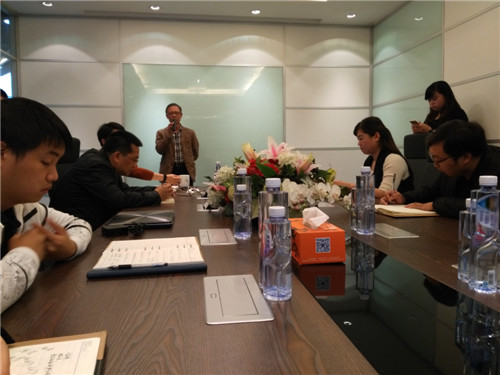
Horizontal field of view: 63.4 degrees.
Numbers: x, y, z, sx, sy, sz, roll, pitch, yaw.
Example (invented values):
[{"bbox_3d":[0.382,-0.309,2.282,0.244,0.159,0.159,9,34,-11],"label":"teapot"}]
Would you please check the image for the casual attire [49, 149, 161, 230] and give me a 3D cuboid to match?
[{"bbox_3d":[-0.738,0.095,2.050,0.560,0.600,0.500,-1,4,-13],"label":"casual attire"}]

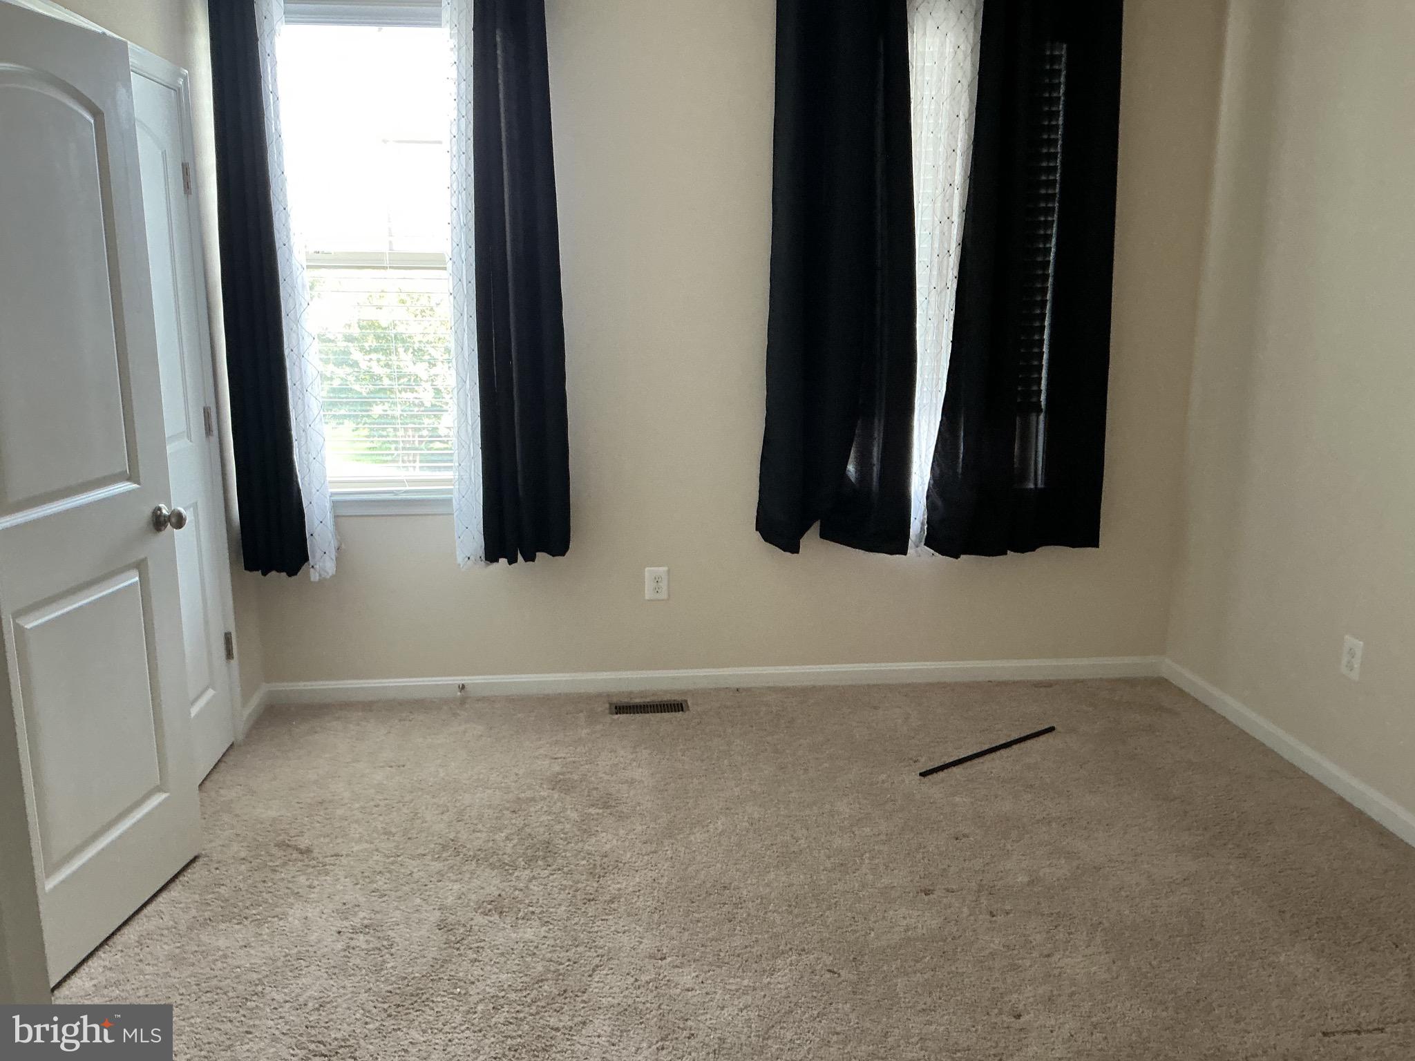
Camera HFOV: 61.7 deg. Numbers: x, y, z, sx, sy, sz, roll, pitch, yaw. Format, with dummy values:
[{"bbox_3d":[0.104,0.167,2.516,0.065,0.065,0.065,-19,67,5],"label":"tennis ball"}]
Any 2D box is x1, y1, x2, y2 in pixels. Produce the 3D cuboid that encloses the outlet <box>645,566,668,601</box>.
[{"bbox_3d":[-0.185,0.197,4.345,0.079,0.120,0.012,-1,12,-6],"label":"outlet"}]

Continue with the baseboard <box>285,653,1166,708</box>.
[{"bbox_3d":[0.092,0.553,4.450,3.398,0.082,0.018,-1,12,-6],"label":"baseboard"}]

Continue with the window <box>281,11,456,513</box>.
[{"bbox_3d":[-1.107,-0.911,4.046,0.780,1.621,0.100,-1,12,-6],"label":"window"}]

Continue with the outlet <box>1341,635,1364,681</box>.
[{"bbox_3d":[1.903,0.378,3.510,0.012,0.120,0.079,-1,12,-6],"label":"outlet"}]

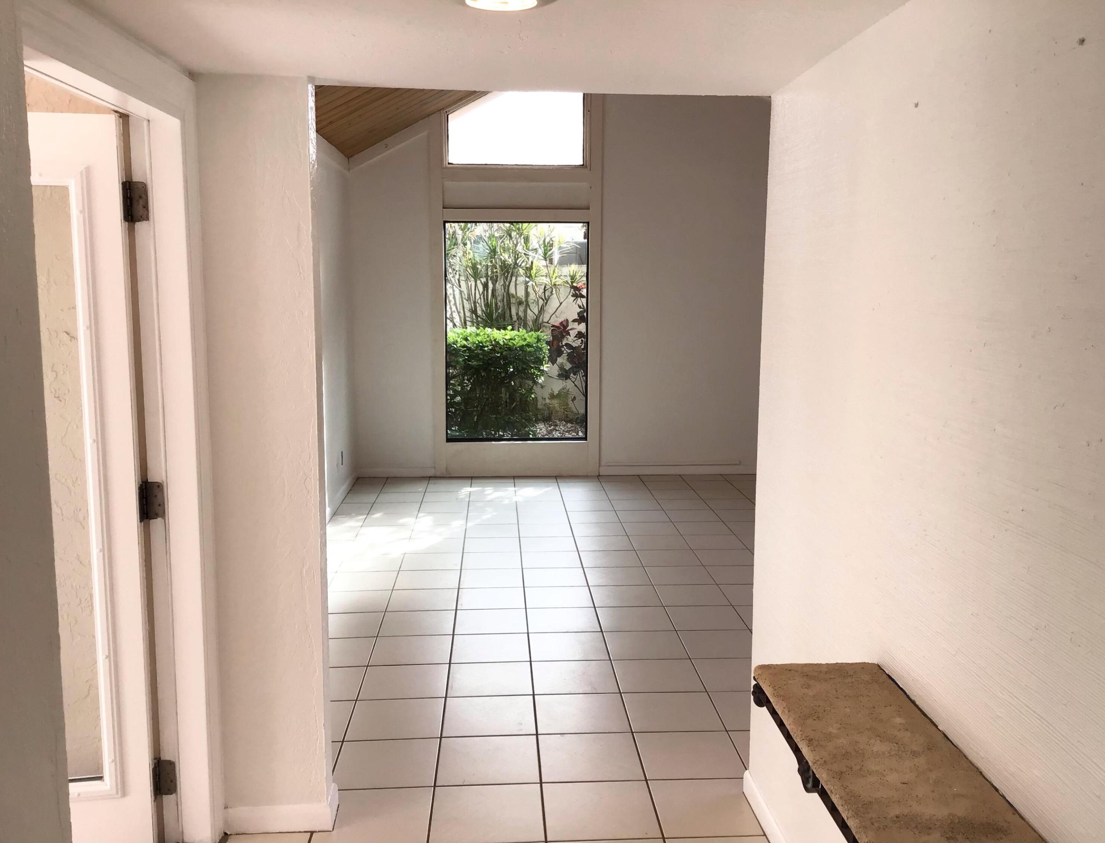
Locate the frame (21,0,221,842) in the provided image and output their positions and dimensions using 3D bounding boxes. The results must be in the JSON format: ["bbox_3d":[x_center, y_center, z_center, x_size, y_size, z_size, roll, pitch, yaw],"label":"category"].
[{"bbox_3d":[-0.992,0.232,2.245,0.165,2.130,1.108,0,8,-3],"label":"frame"}]

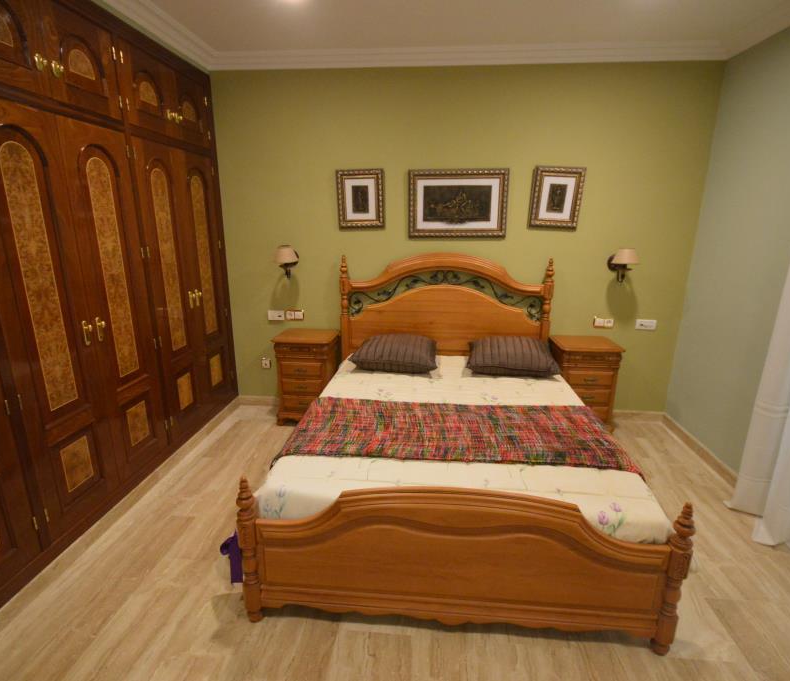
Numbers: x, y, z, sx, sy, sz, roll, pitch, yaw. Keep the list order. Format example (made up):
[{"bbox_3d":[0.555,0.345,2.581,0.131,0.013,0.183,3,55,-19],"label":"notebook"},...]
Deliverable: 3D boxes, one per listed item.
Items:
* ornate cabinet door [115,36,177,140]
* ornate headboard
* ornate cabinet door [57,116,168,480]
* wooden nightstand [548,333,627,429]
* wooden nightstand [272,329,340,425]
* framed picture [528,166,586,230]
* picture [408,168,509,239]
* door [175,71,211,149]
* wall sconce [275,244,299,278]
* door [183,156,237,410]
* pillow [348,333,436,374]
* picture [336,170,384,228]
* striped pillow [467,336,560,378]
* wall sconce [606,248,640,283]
[{"bbox_3d":[-1.371,-1.371,2.364,0.035,0.375,0.410,2,15,4],"label":"ornate cabinet door"},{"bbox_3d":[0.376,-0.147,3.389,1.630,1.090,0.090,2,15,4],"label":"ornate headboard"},{"bbox_3d":[-1.421,-0.153,2.216,0.035,1.765,0.425,2,15,4],"label":"ornate cabinet door"},{"bbox_3d":[1.382,0.361,3.186,0.430,0.680,0.390,2,15,4],"label":"wooden nightstand"},{"bbox_3d":[-0.692,0.300,3.461,0.445,0.700,0.380,2,15,4],"label":"wooden nightstand"},{"bbox_3d":[1.152,-1.007,3.034,0.343,0.423,0.035,3,15,4],"label":"framed picture"},{"bbox_3d":[0.455,-0.984,3.099,0.705,0.480,0.035,2,15,4],"label":"picture"},{"bbox_3d":[-1.402,-1.567,2.928,0.040,0.400,0.420,2,15,4],"label":"door"},{"bbox_3d":[-0.816,-0.595,3.221,0.170,0.235,0.210,2,15,4],"label":"wall sconce"},{"bbox_3d":[-1.412,-0.426,3.228,0.040,1.810,0.430,2,15,4],"label":"door"},{"bbox_3d":[-0.004,0.086,3.196,0.620,0.160,0.410,2,27,4],"label":"pillow"},{"bbox_3d":[-0.247,-1.034,3.146,0.343,0.425,0.035,2,15,4],"label":"picture"},{"bbox_3d":[0.834,0.108,3.074,0.600,0.150,0.390,2,25,4],"label":"striped pillow"},{"bbox_3d":[1.667,-0.542,3.114,0.195,0.245,0.250,2,15,4],"label":"wall sconce"}]

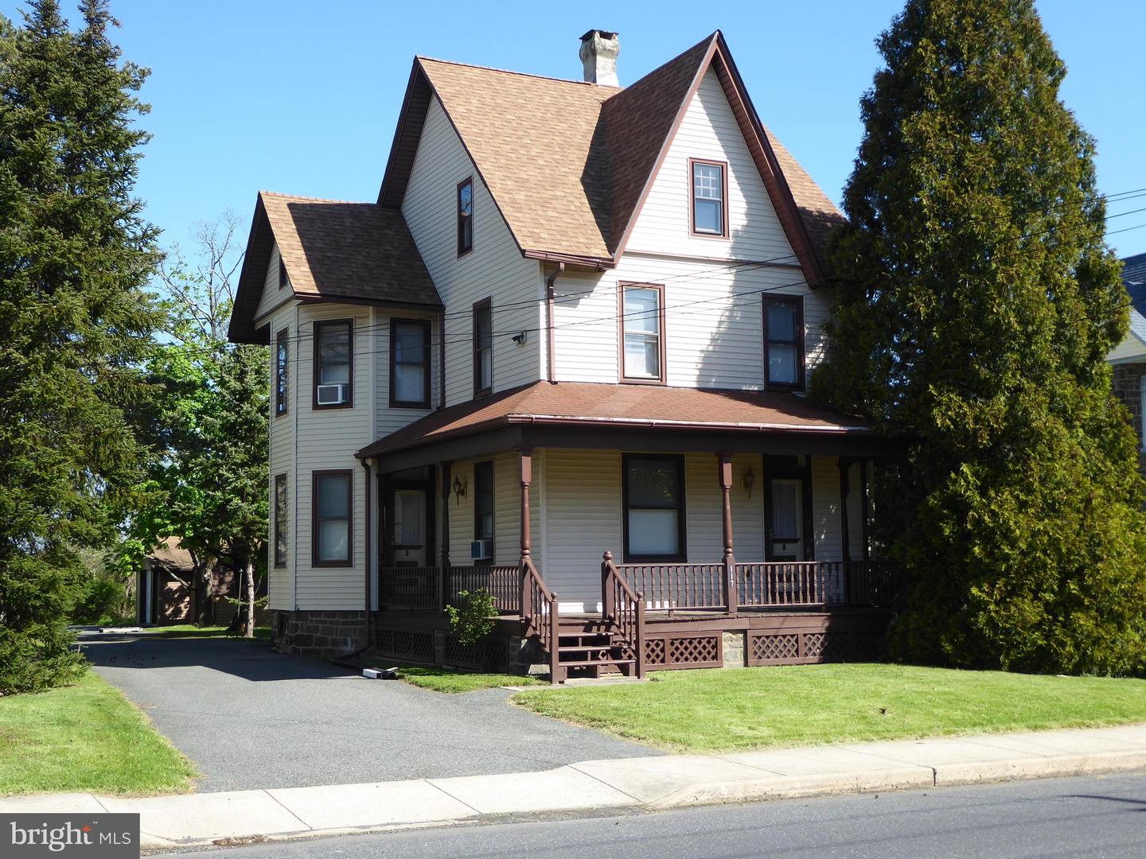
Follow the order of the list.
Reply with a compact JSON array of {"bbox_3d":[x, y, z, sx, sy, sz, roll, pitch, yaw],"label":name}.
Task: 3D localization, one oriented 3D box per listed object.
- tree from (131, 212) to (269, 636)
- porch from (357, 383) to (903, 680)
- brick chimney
[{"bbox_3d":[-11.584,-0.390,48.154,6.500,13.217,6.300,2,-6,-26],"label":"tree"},{"bbox_3d":[1.187,1.537,24.606,7.450,4.360,7.450,2,-6,-26],"label":"porch"},{"bbox_3d":[0.519,-7.135,29.809,0.510,1.200,0.700,2,-6,-26],"label":"brick chimney"}]

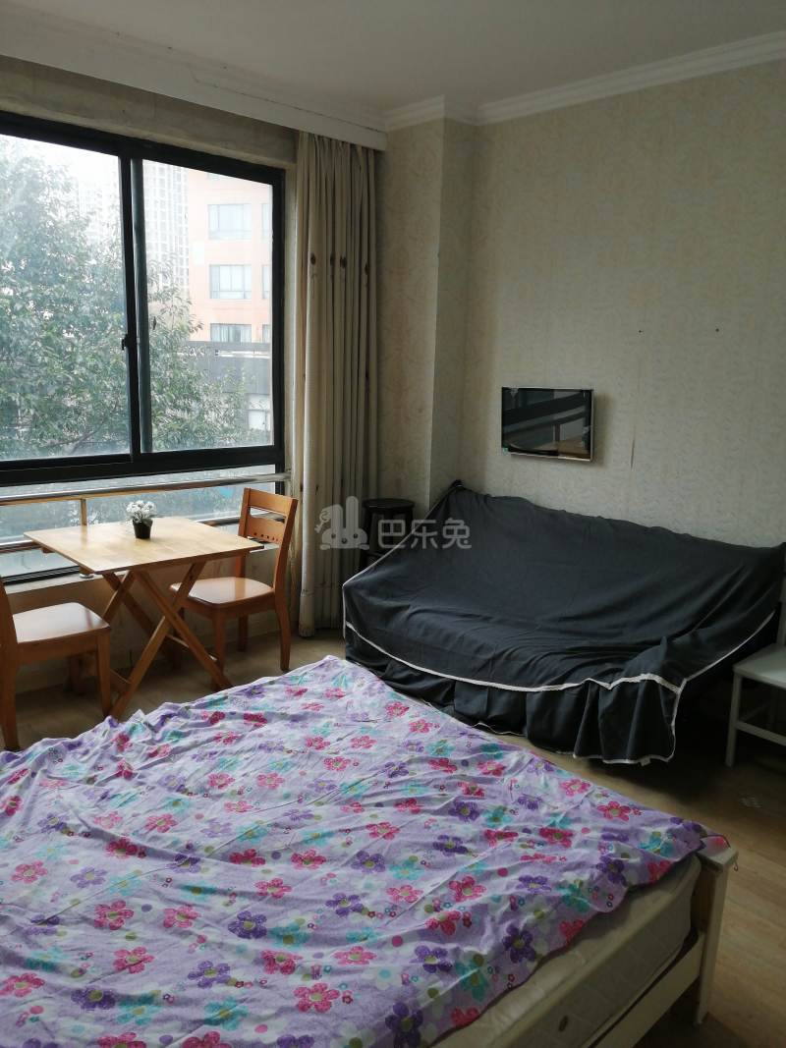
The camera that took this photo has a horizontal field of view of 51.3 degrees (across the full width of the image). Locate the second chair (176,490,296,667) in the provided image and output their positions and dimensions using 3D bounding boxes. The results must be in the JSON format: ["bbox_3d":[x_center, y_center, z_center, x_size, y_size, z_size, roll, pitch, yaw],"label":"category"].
[{"bbox_3d":[-0.805,0.308,4.139,0.412,0.904,0.478,14,17,43],"label":"second chair"}]

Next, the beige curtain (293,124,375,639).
[{"bbox_3d":[-0.313,-0.715,4.550,0.555,2.677,0.145,-9,16,-42],"label":"beige curtain"}]

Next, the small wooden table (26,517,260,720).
[{"bbox_3d":[-1.173,0.436,3.886,0.789,0.734,0.785,-9,16,-42],"label":"small wooden table"}]

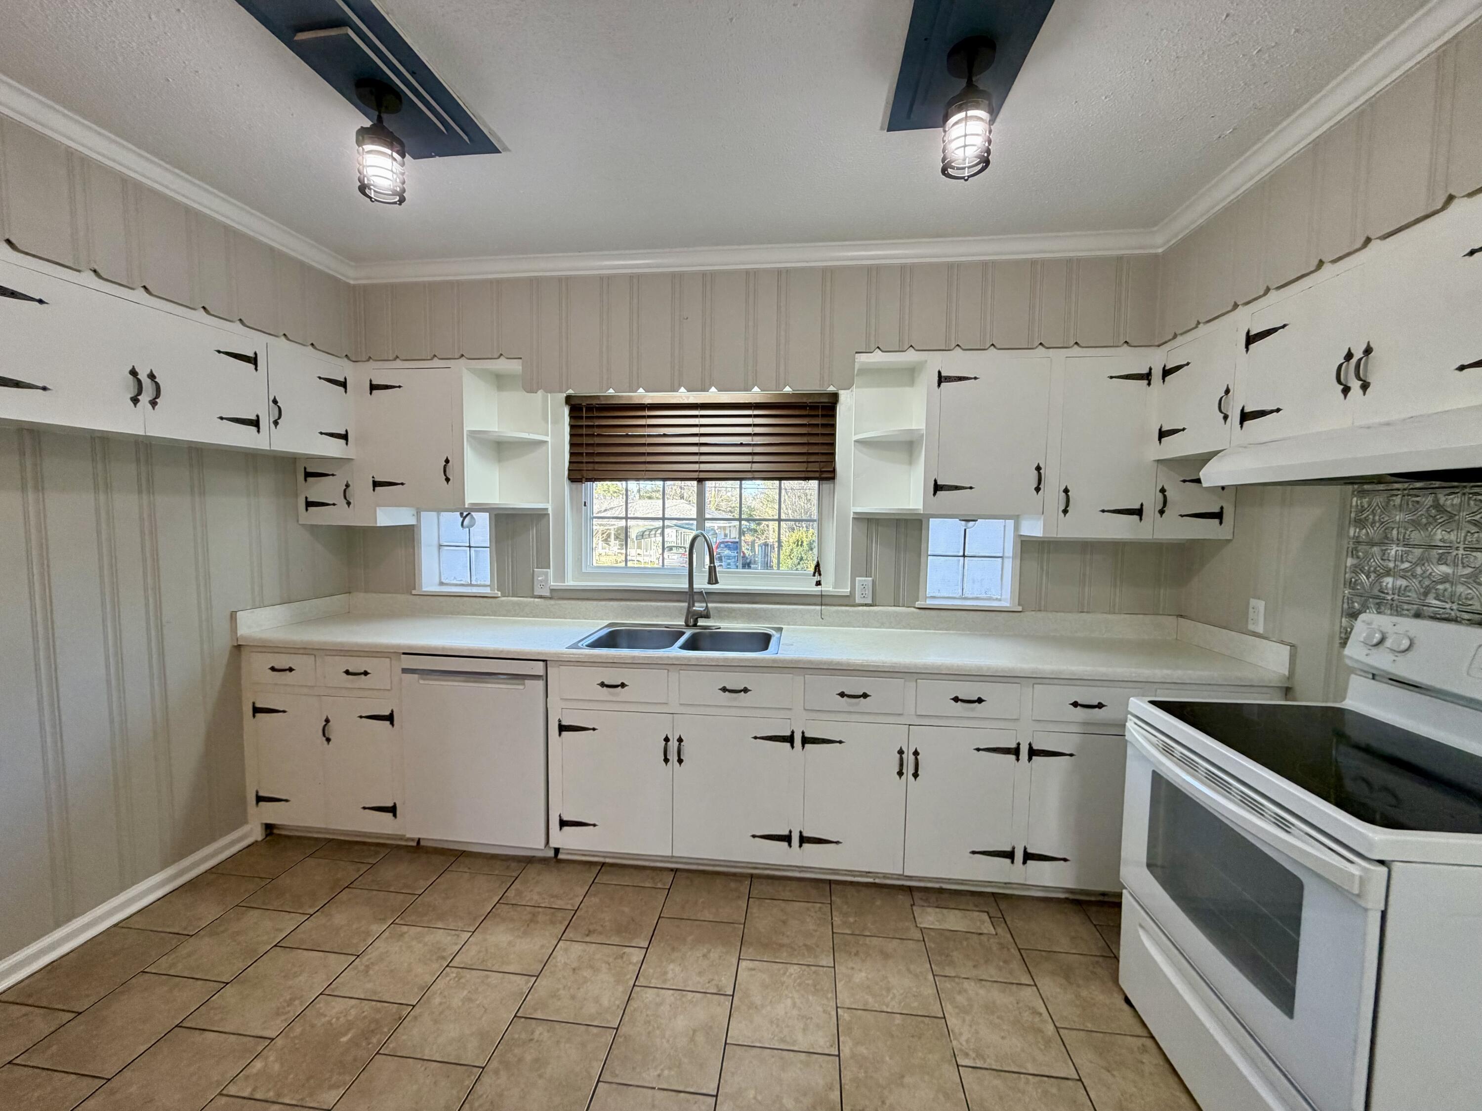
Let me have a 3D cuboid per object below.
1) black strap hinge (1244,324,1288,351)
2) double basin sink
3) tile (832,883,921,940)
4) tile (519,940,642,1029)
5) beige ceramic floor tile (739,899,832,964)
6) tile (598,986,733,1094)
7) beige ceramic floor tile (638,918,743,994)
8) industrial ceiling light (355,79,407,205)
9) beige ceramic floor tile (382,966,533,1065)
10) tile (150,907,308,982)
[{"bbox_3d":[1.514,-0.637,1.731,0.009,0.076,0.160,1,5,7],"label":"black strap hinge"},{"bbox_3d":[-0.247,0.446,2.615,0.836,0.190,0.545,1,5,6],"label":"double basin sink"},{"bbox_3d":[0.493,1.303,2.210,0.302,0.010,0.304,1,5,7],"label":"tile"},{"bbox_3d":[-0.475,1.317,1.851,0.302,0.010,0.302,1,5,7],"label":"tile"},{"bbox_3d":[0.167,1.309,2.085,0.304,0.010,0.305,1,5,7],"label":"beige ceramic floor tile"},{"bbox_3d":[-0.191,1.336,1.662,0.302,0.010,0.302,1,5,7],"label":"tile"},{"bbox_3d":[-0.155,1.317,1.976,0.302,0.010,0.304,1,5,7],"label":"beige ceramic floor tile"},{"bbox_3d":[-0.990,-1.133,1.651,0.118,0.265,0.118,1,5,7],"label":"industrial ceiling light"},{"bbox_3d":[-0.798,1.325,1.731,0.302,0.010,0.302,1,5,7],"label":"beige ceramic floor tile"},{"bbox_3d":[-1.699,1.299,2.006,0.302,0.010,0.304,1,5,7],"label":"tile"}]

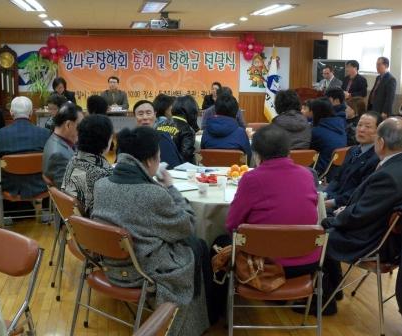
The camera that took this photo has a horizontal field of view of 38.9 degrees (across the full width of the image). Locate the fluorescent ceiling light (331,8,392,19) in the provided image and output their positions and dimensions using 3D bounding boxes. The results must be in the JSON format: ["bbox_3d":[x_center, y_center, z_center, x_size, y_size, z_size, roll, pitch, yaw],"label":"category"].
[{"bbox_3d":[2.111,-2.050,7.577,0.310,0.070,1.340,-2,11,-9],"label":"fluorescent ceiling light"}]

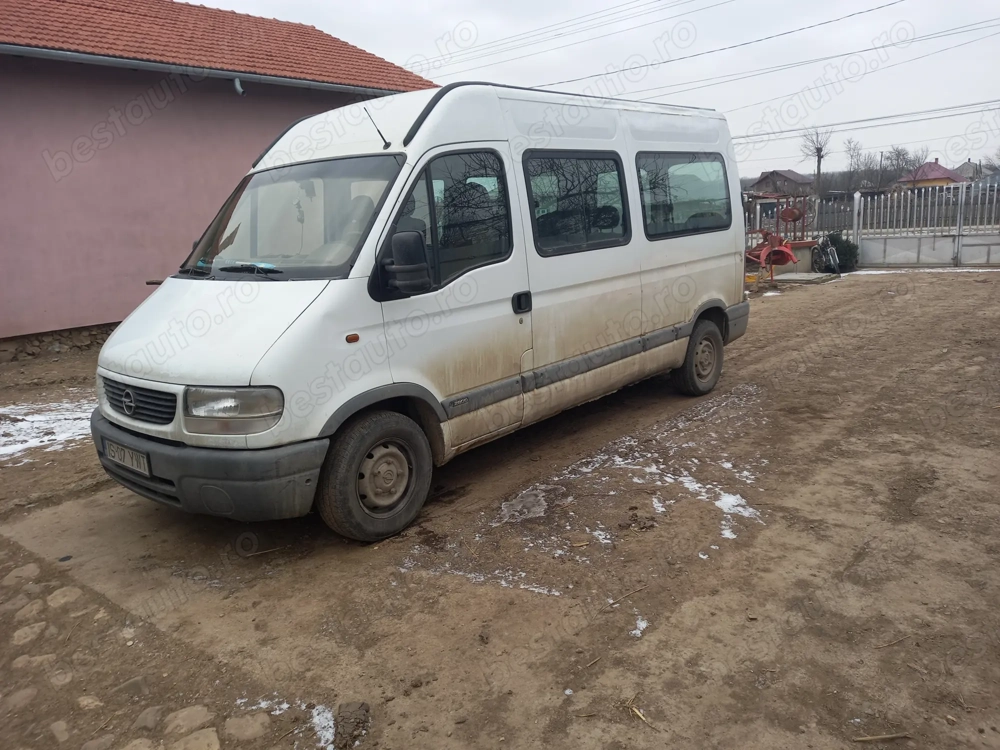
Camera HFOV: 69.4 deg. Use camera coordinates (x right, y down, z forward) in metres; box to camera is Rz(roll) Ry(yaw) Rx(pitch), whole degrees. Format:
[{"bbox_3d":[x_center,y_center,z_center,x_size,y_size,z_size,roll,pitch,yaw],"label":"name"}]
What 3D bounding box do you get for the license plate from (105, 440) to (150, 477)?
[{"bbox_3d":[-1.972,0.420,3.821,0.520,0.112,0.020,8,17,41],"label":"license plate"}]

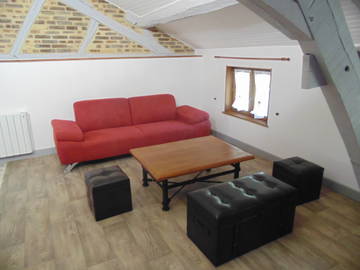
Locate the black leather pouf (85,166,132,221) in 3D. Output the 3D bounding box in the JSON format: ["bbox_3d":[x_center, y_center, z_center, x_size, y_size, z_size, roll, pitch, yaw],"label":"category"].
[{"bbox_3d":[-0.700,0.560,2.553,0.335,0.341,0.342,-11,19,-29],"label":"black leather pouf"}]

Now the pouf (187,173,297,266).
[{"bbox_3d":[0.507,0.638,2.120,0.785,0.395,0.390,-10,19,-26],"label":"pouf"}]

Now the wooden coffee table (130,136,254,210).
[{"bbox_3d":[0.117,0.403,2.909,1.102,0.410,0.831,-9,18,-26],"label":"wooden coffee table"}]

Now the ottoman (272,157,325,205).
[{"bbox_3d":[1.218,0.473,2.722,0.333,0.341,0.345,-8,18,-22],"label":"ottoman"}]

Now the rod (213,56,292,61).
[{"bbox_3d":[0.918,-1.062,3.615,0.060,0.040,1.497,-10,19,-26],"label":"rod"}]

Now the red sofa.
[{"bbox_3d":[-0.689,-0.160,4.132,2.385,0.819,0.801,-10,19,-26],"label":"red sofa"}]

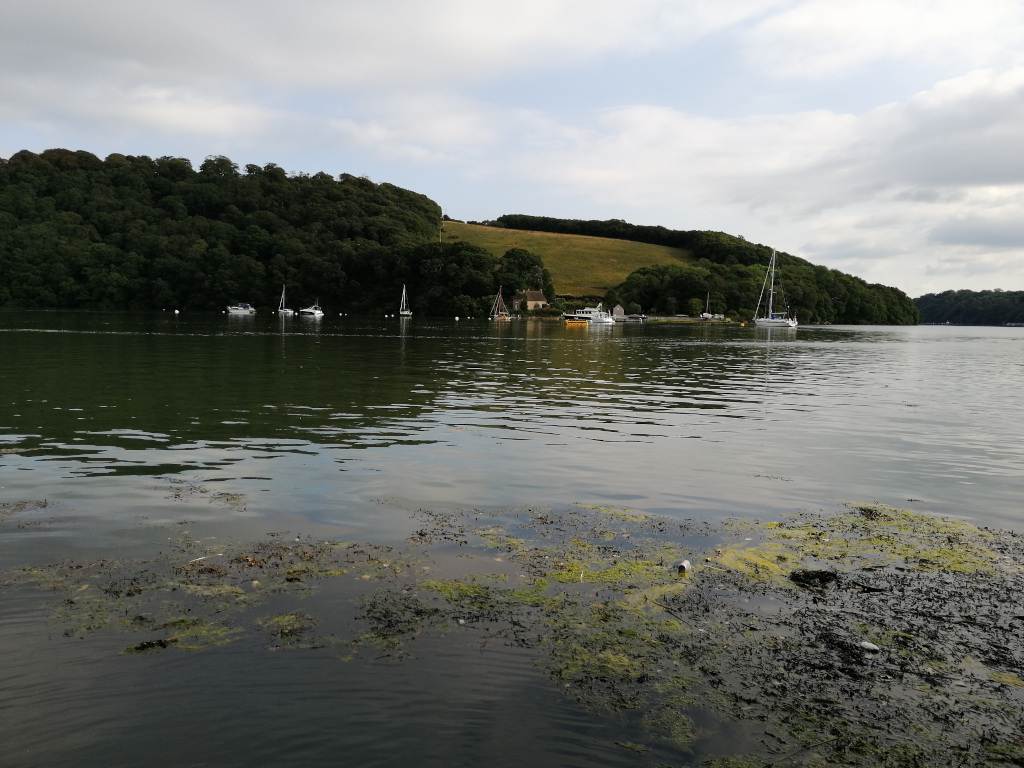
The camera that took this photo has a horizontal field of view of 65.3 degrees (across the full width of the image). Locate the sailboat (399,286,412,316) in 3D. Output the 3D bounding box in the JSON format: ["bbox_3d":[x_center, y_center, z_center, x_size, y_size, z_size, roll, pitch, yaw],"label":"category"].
[{"bbox_3d":[-33.610,-26.330,251.550,2.600,10.100,7.600,-2,6,-31],"label":"sailboat"}]

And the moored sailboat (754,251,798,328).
[{"bbox_3d":[62.370,-22.670,189.180,3.900,18.400,12.200,-2,6,-30],"label":"moored sailboat"}]

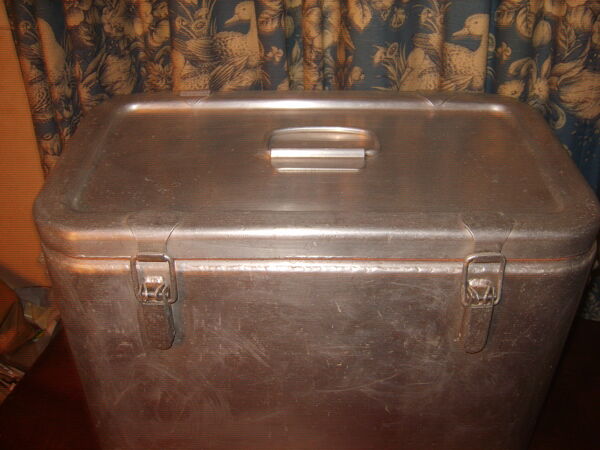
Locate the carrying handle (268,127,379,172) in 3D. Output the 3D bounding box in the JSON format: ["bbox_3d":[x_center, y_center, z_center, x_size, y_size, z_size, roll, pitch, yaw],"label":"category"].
[{"bbox_3d":[0.025,-0.086,0.684,0.120,0.022,0.094,0,35,0],"label":"carrying handle"}]

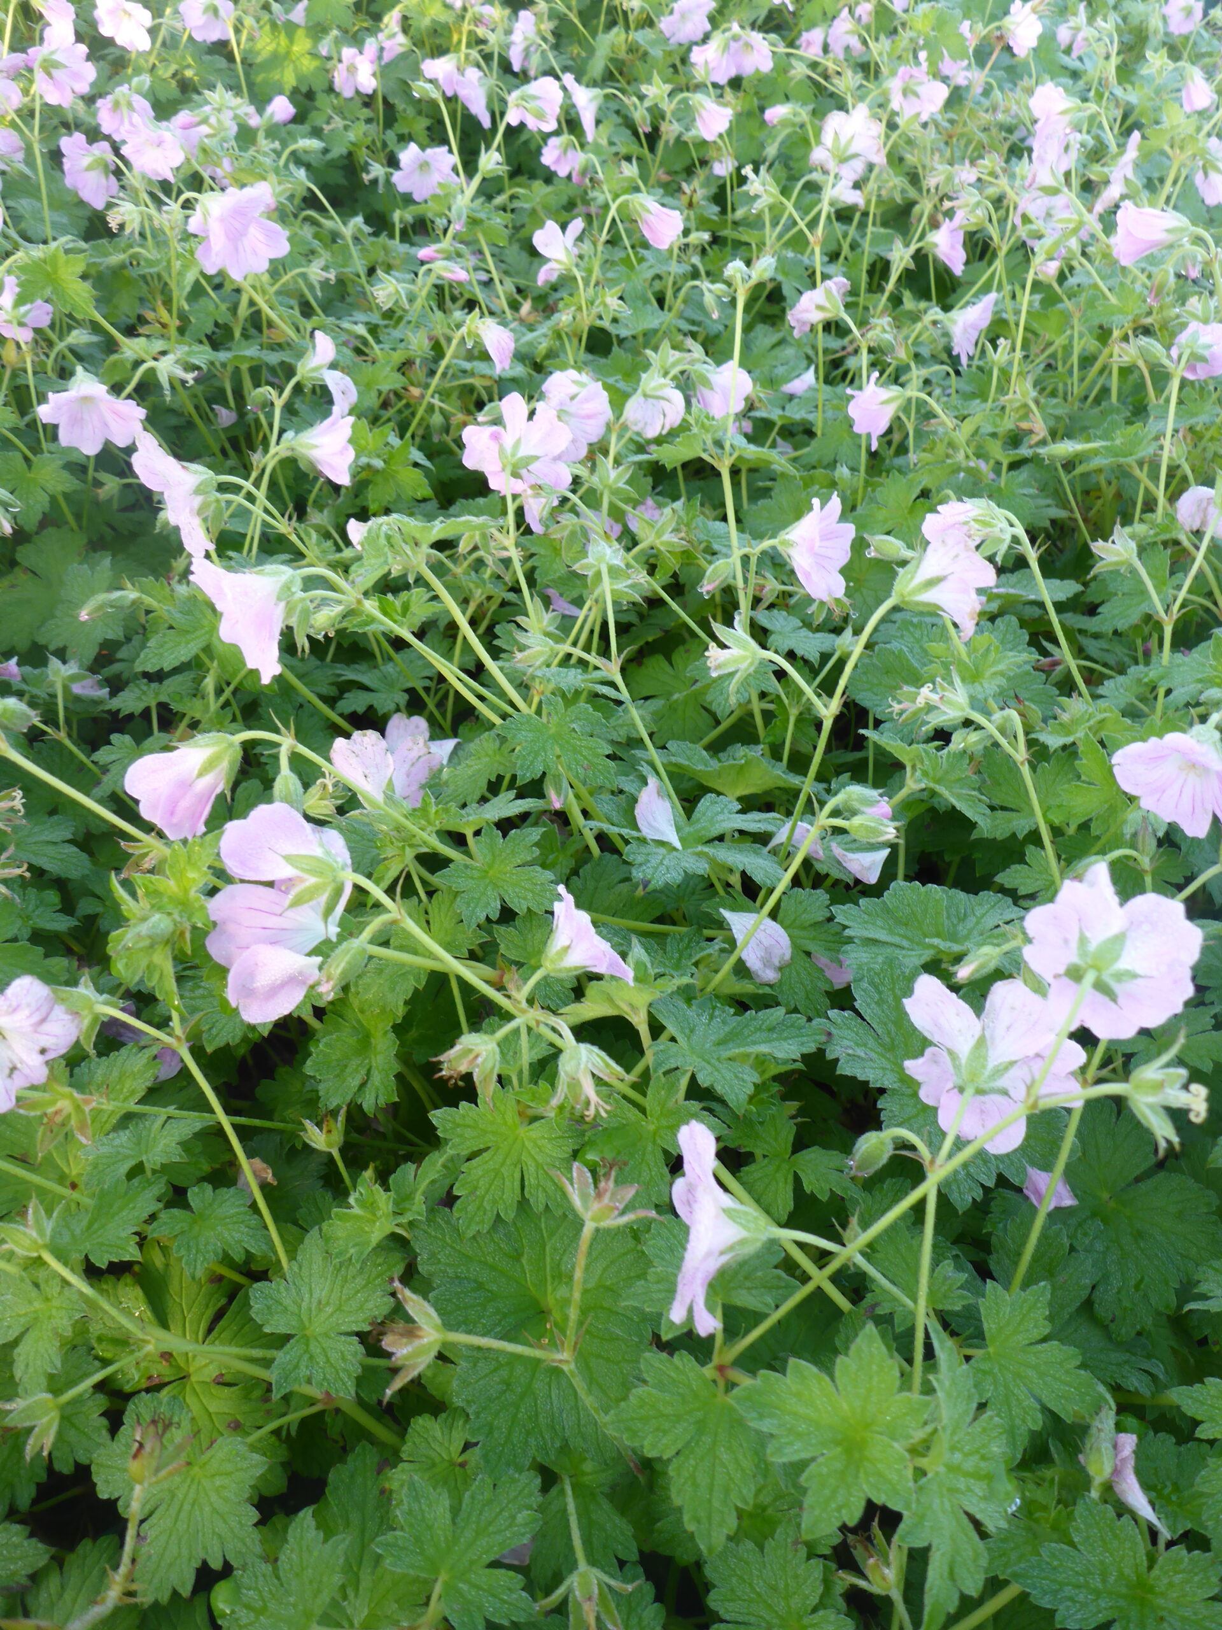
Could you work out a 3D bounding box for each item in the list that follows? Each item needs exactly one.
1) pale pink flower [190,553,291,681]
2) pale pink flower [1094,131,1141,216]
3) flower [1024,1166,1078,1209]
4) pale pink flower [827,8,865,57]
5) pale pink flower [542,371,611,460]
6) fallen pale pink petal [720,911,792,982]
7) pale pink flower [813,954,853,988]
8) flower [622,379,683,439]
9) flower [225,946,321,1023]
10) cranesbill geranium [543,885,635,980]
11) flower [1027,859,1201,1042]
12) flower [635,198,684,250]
[{"bbox_3d":[-0.098,-0.059,0.365,0.020,0.037,0.038,-34,44,6],"label":"pale pink flower"},{"bbox_3d":[0.229,-0.285,0.590,0.014,0.036,0.037,22,89,21],"label":"pale pink flower"},{"bbox_3d":[0.127,0.107,0.380,0.016,0.008,0.012,0,53,0],"label":"flower"},{"bbox_3d":[0.170,-0.556,0.930,0.032,0.033,0.018,-33,16,-34],"label":"pale pink flower"},{"bbox_3d":[-0.018,-0.162,0.520,0.033,0.036,0.020,31,5,32],"label":"pale pink flower"},{"bbox_3d":[0.042,0.038,0.380,0.020,0.012,0.017,0,41,0],"label":"fallen pale pink petal"},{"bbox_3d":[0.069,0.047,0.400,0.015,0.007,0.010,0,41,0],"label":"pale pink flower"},{"bbox_3d":[0.016,-0.168,0.540,0.021,0.023,0.024,3,37,24],"label":"flower"},{"bbox_3d":[-0.080,0.040,0.310,0.023,0.011,0.015,0,41,0],"label":"flower"},{"bbox_3d":[-0.010,0.037,0.360,0.018,0.028,0.028,-34,51,-24],"label":"cranesbill geranium"},{"bbox_3d":[0.109,0.032,0.290,0.039,0.040,0.017,21,18,23],"label":"flower"},{"bbox_3d":[0.023,-0.321,0.710,0.026,0.021,0.021,46,43,-12],"label":"flower"}]

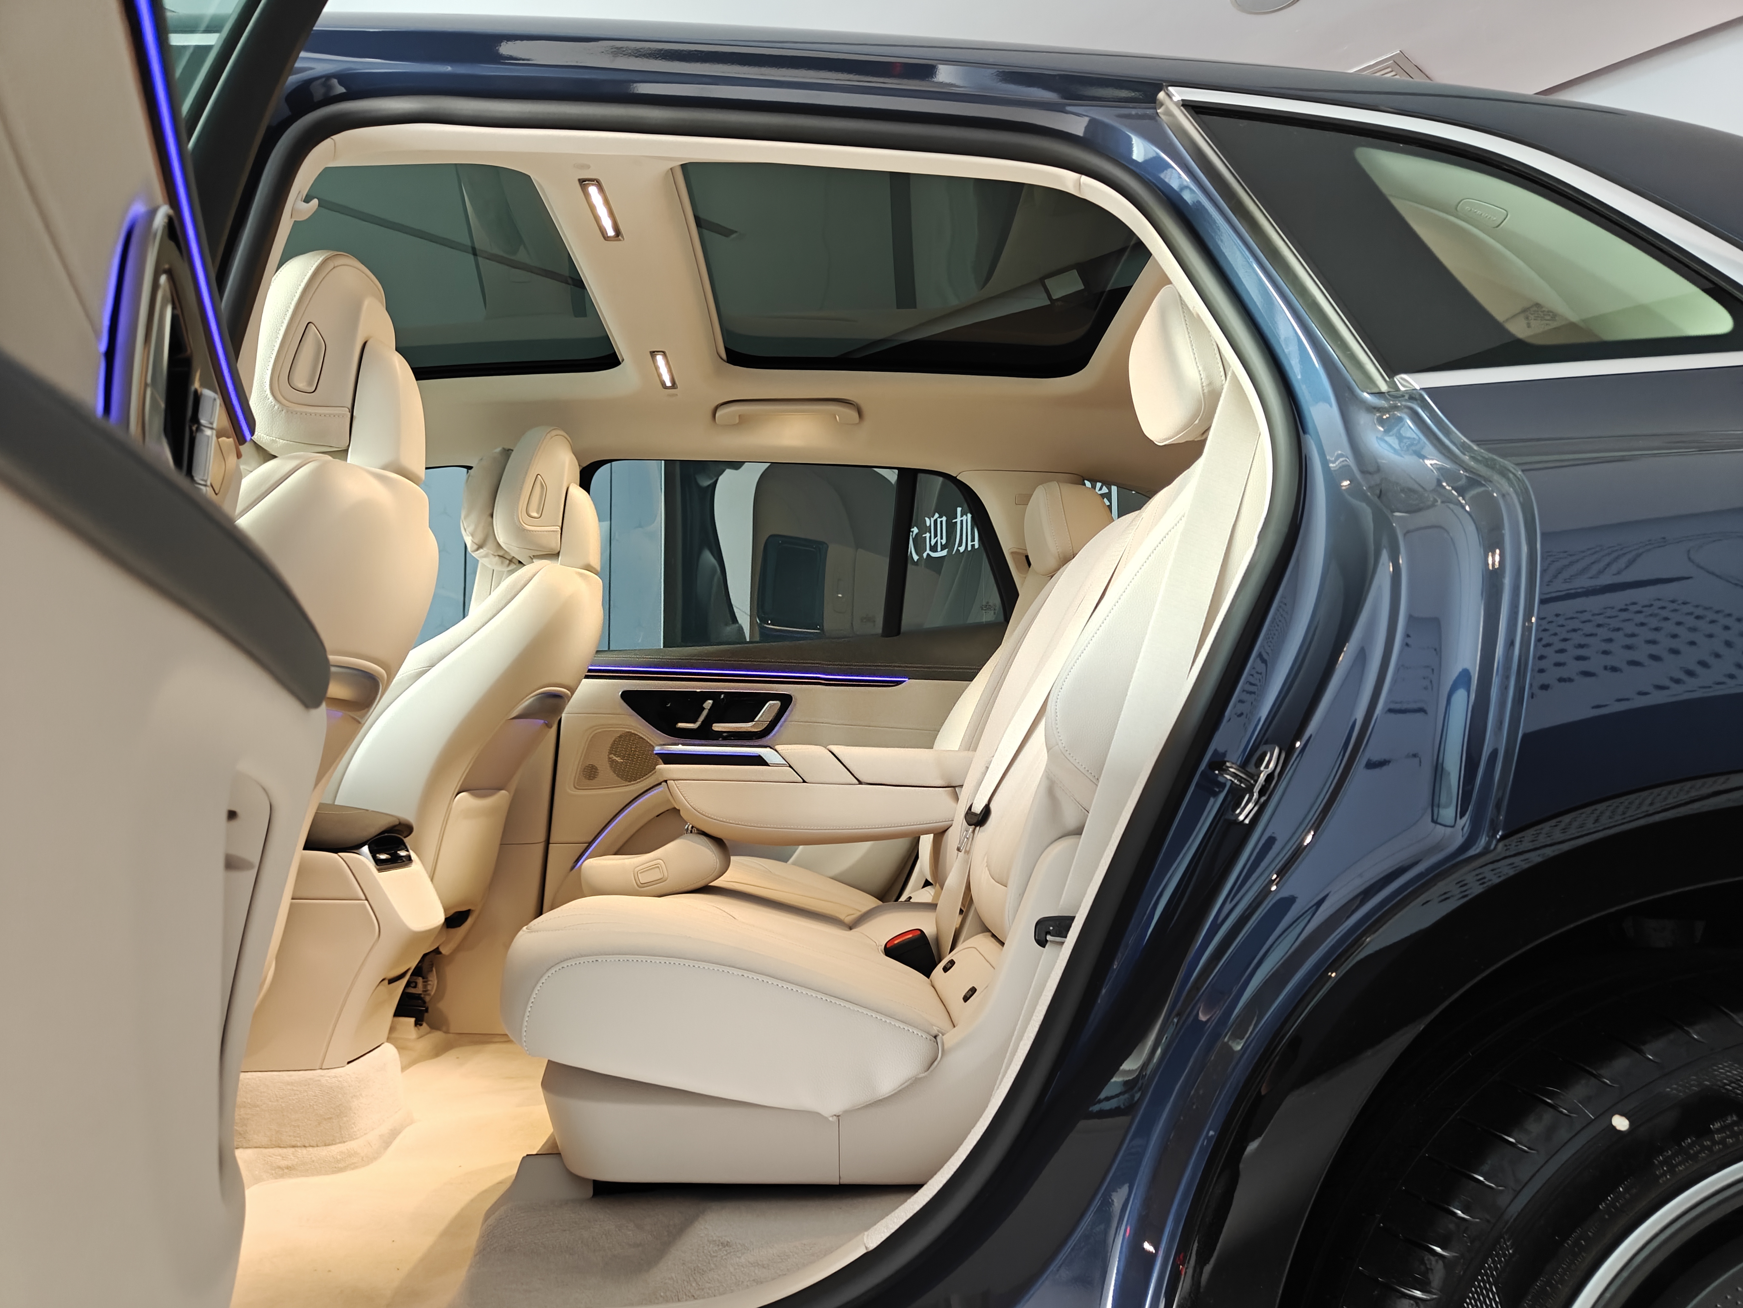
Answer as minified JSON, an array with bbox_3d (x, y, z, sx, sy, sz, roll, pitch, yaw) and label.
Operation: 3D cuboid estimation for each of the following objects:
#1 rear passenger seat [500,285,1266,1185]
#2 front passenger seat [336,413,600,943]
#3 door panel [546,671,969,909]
[{"bbox_3d":[0.023,0.046,1.378,0.840,0.940,0.570,0,-4,-3],"label":"rear passenger seat"},{"bbox_3d":[-0.891,0.109,2.061,0.850,1.020,0.540,0,-4,-3],"label":"front passenger seat"},{"bbox_3d":[-0.191,0.312,2.418,0.890,0.580,0.160,0,-4,-3],"label":"door panel"}]

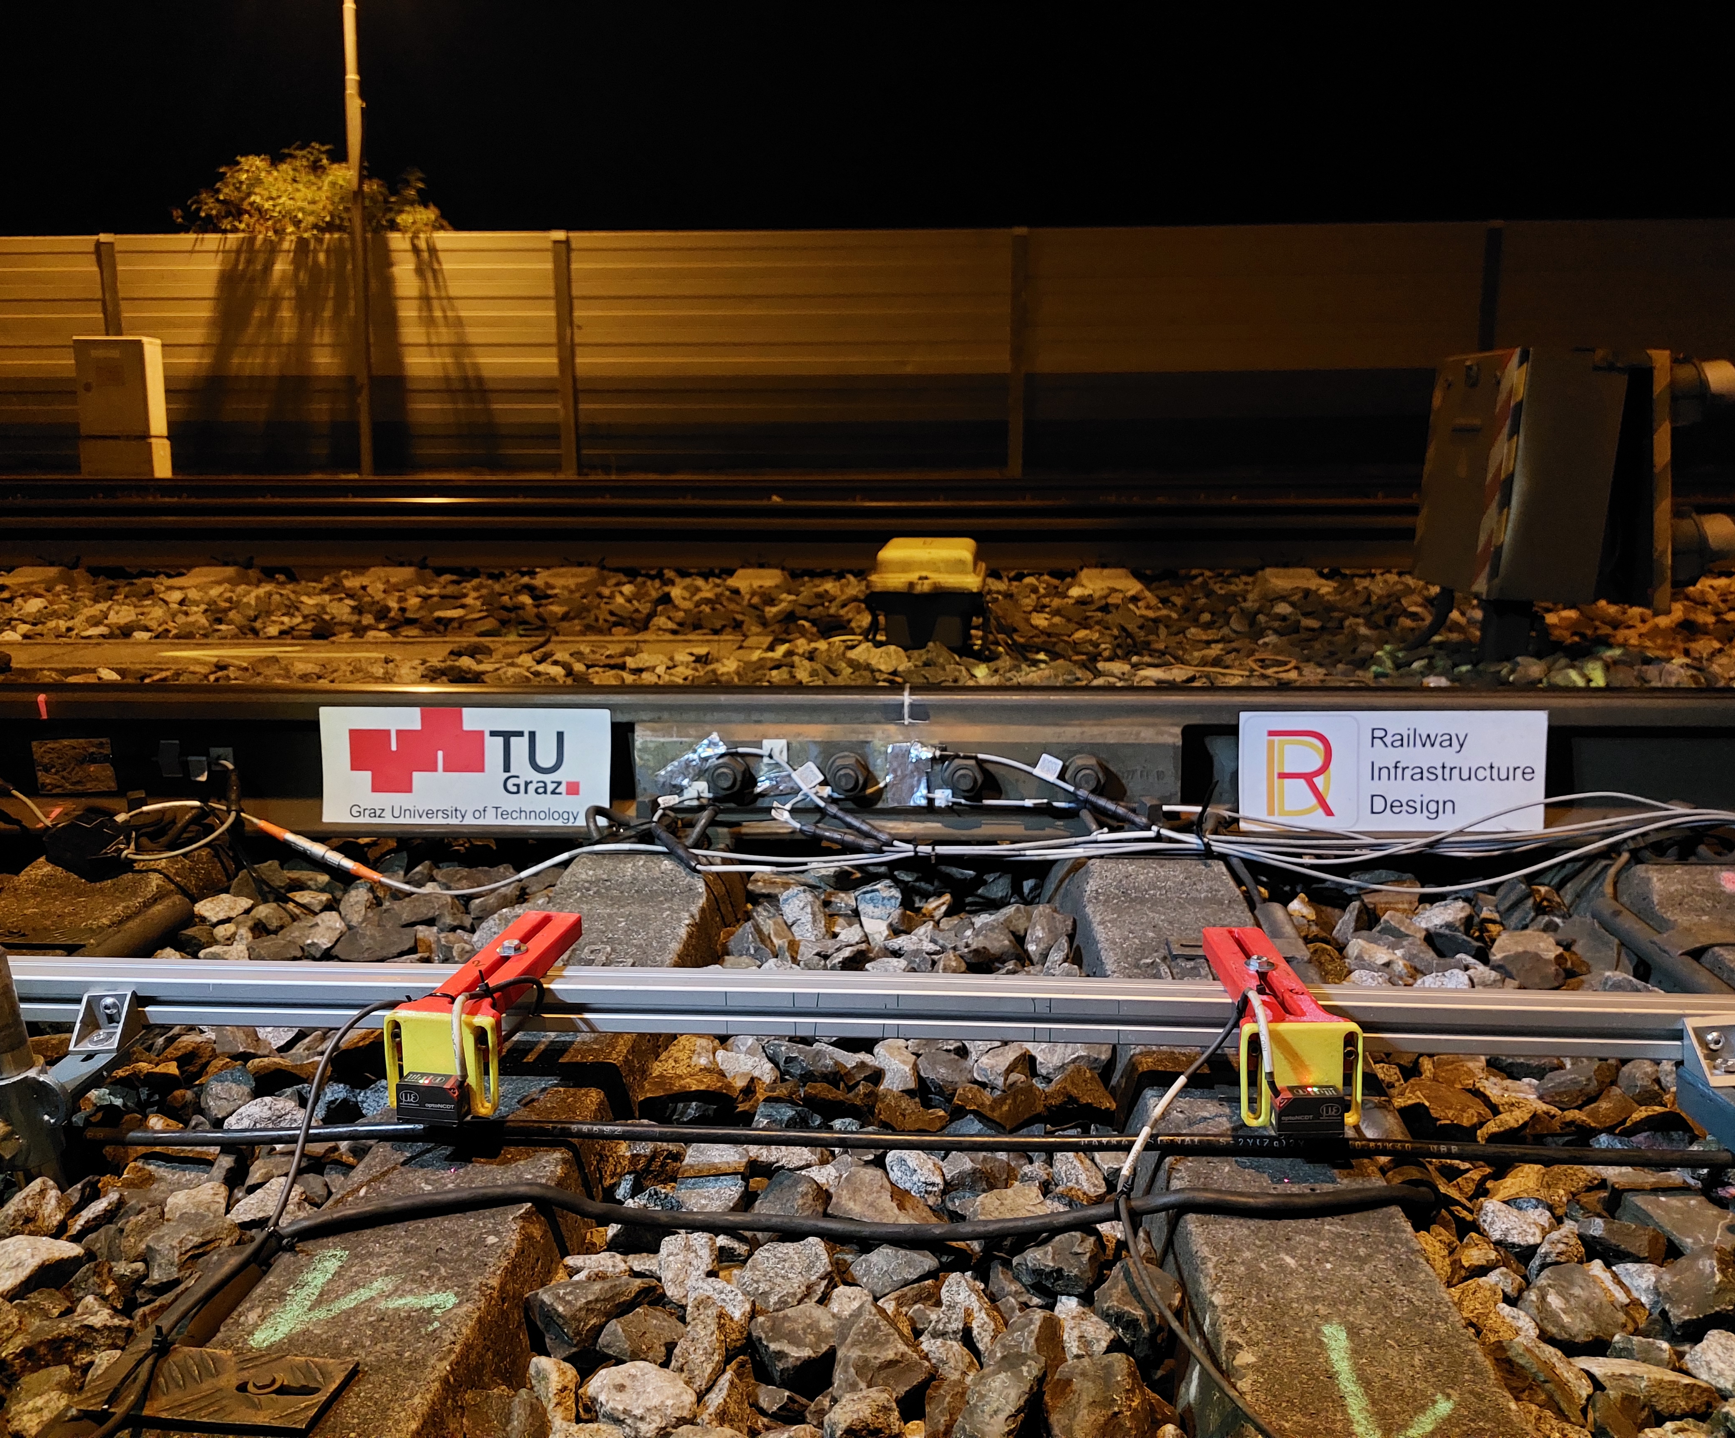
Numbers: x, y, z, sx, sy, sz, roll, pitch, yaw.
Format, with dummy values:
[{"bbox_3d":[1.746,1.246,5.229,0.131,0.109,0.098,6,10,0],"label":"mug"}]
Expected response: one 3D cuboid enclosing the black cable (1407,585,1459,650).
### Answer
[{"bbox_3d":[1.299,-0.232,3.050,0.120,0.140,0.060,0,12,-2],"label":"black cable"}]

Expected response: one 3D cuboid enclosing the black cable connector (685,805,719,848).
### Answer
[{"bbox_3d":[-0.201,0.130,1.610,0.022,0.038,0.058,8,14,33],"label":"black cable connector"}]

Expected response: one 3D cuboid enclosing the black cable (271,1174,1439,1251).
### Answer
[{"bbox_3d":[0.003,0.340,0.911,0.785,0.043,0.054,0,12,-2],"label":"black cable"}]

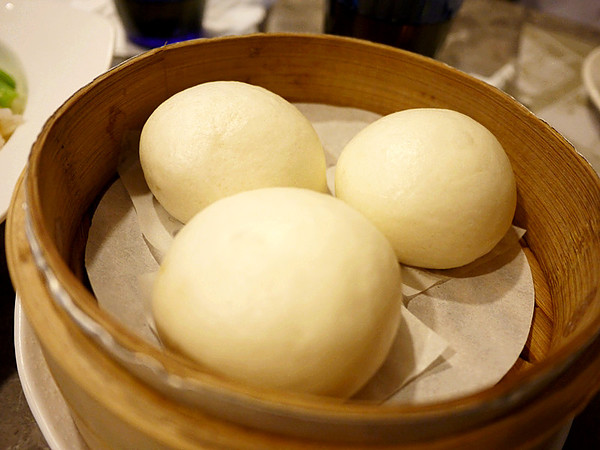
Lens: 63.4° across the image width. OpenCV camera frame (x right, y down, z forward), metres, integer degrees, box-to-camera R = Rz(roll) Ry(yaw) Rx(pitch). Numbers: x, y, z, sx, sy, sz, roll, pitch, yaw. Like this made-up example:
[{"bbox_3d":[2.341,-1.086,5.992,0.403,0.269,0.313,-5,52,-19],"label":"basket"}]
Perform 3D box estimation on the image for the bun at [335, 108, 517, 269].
[{"bbox_3d":[0.046,-0.016,0.175,0.065,0.047,0.065,8,45,0],"label":"bun"}]

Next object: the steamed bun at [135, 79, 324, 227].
[{"bbox_3d":[-0.024,-0.027,0.180,0.067,0.044,0.067,8,45,0],"label":"steamed bun"}]

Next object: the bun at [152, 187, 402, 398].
[{"bbox_3d":[-0.005,0.017,0.136,0.069,0.045,0.069,8,45,0],"label":"bun"}]

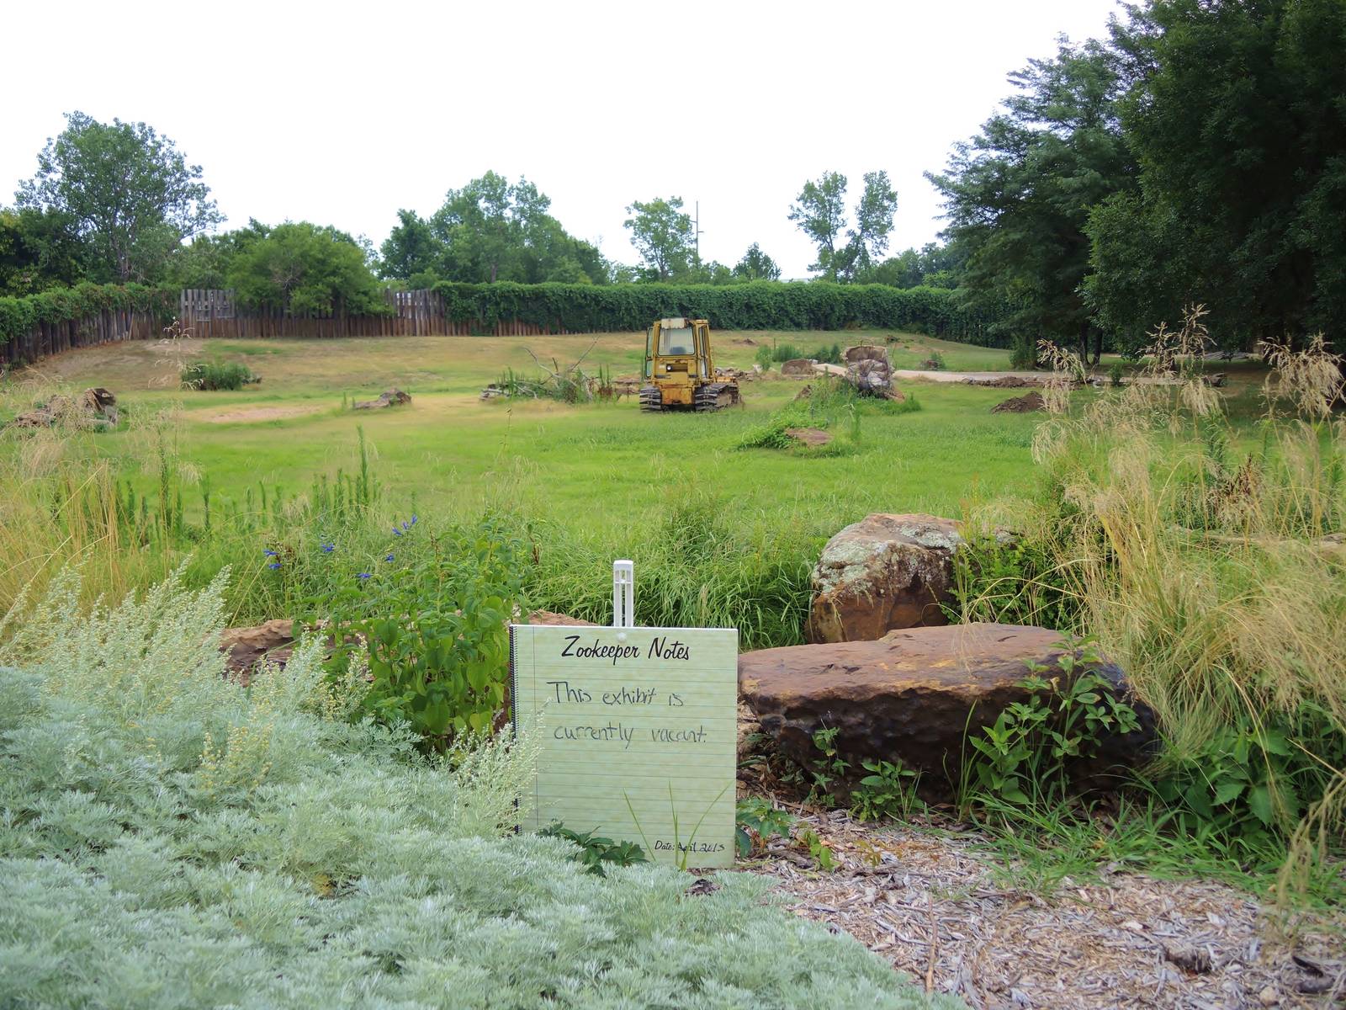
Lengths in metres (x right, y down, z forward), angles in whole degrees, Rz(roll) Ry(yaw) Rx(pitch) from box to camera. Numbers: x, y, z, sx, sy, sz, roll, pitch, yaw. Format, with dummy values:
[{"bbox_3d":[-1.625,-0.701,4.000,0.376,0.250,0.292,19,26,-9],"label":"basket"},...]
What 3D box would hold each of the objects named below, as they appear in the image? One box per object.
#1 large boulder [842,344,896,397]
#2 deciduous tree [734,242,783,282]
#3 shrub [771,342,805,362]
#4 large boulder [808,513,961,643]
[{"bbox_3d":[6.278,-4.227,34.762,1.650,1.700,1.400,2,9,10],"label":"large boulder"},{"bbox_3d":[6.150,-15.750,79.560,3.700,7.600,3.700,0,8,0],"label":"deciduous tree"},{"bbox_3d":[4.796,-6.401,45.557,1.450,0.960,1.200,1,9,6],"label":"shrub"},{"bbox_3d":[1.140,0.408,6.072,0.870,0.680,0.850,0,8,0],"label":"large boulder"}]

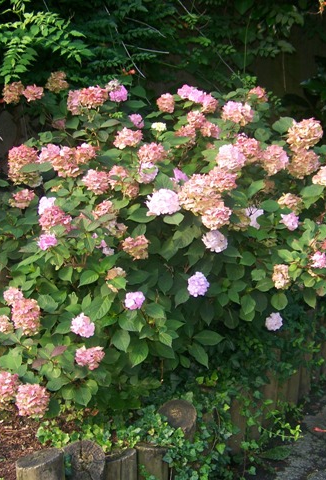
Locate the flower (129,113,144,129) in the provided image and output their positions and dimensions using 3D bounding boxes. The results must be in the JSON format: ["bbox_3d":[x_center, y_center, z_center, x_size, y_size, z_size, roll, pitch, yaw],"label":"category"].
[{"bbox_3d":[-0.100,-0.451,2.440,0.055,0.060,0.055,-3,20,-2],"label":"flower"}]

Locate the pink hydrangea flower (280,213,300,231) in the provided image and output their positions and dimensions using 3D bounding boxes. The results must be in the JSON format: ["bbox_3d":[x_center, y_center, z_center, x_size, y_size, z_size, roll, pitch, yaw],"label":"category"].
[{"bbox_3d":[0.528,-0.077,2.700,0.081,0.069,0.067,4,19,11],"label":"pink hydrangea flower"}]

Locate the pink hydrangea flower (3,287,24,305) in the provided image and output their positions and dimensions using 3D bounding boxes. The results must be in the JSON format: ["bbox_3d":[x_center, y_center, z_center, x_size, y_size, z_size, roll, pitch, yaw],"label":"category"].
[{"bbox_3d":[-0.554,0.206,2.400,0.072,0.065,0.074,0,20,0],"label":"pink hydrangea flower"}]

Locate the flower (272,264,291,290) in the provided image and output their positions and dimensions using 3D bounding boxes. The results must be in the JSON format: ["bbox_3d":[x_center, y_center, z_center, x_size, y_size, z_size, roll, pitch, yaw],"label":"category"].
[{"bbox_3d":[0.458,0.145,2.500,0.075,0.093,0.084,1,18,10],"label":"flower"}]

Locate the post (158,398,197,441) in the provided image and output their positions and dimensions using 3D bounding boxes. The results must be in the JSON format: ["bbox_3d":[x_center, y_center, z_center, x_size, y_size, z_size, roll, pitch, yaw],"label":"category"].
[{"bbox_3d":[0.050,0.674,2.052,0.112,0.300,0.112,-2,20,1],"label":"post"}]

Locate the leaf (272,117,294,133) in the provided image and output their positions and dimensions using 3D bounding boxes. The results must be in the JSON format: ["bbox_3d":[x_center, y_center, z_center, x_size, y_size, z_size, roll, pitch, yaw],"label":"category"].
[{"bbox_3d":[0.517,-0.500,2.800,0.095,0.076,0.030,0,-25,0],"label":"leaf"}]

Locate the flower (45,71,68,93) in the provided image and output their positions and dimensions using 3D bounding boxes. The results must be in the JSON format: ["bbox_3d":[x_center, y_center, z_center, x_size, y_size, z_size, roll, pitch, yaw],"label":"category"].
[{"bbox_3d":[-0.543,-0.808,3.300,0.112,0.112,0.112,-5,20,-8],"label":"flower"}]

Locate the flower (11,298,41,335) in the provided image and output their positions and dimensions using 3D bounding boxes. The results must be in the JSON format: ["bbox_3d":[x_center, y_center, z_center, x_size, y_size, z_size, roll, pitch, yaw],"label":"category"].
[{"bbox_3d":[-0.506,0.287,2.400,0.111,0.141,0.111,-6,21,-13],"label":"flower"}]

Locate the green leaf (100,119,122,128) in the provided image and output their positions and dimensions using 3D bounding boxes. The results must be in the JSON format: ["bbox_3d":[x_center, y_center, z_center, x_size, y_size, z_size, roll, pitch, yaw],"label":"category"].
[{"bbox_3d":[-0.227,-0.504,2.800,0.090,0.030,0.055,-1,19,-4],"label":"green leaf"}]

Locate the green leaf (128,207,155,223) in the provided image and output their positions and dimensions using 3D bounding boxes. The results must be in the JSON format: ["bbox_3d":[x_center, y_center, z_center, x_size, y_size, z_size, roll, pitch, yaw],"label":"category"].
[{"bbox_3d":[-0.073,-0.087,2.200,0.095,0.050,0.070,-3,20,-2],"label":"green leaf"}]

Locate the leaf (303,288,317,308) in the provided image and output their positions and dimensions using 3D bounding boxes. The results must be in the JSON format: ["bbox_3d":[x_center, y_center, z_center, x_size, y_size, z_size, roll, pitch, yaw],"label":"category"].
[{"bbox_3d":[0.593,0.235,2.600,0.056,0.078,0.040,2,15,13],"label":"leaf"}]

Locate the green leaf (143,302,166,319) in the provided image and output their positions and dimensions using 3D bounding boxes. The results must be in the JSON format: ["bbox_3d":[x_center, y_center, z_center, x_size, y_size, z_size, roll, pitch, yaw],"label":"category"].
[{"bbox_3d":[-0.032,0.267,2.450,0.083,0.053,0.060,-2,15,-1],"label":"green leaf"}]

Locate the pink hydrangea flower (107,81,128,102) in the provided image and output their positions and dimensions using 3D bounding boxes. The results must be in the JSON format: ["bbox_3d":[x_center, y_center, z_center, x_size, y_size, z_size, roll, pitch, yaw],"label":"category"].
[{"bbox_3d":[-0.200,-0.654,2.850,0.085,0.094,0.088,0,20,0],"label":"pink hydrangea flower"}]

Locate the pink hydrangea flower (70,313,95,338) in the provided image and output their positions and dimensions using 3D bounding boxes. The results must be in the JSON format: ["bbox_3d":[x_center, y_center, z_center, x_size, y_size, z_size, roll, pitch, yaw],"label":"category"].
[{"bbox_3d":[-0.255,0.271,2.050,0.078,0.078,0.072,-5,21,-8],"label":"pink hydrangea flower"}]

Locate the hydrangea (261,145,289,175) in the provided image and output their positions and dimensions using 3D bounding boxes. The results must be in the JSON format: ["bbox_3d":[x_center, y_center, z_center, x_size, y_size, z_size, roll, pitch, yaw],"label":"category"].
[{"bbox_3d":[0.478,-0.342,2.750,0.119,0.121,0.110,1,15,10],"label":"hydrangea"}]

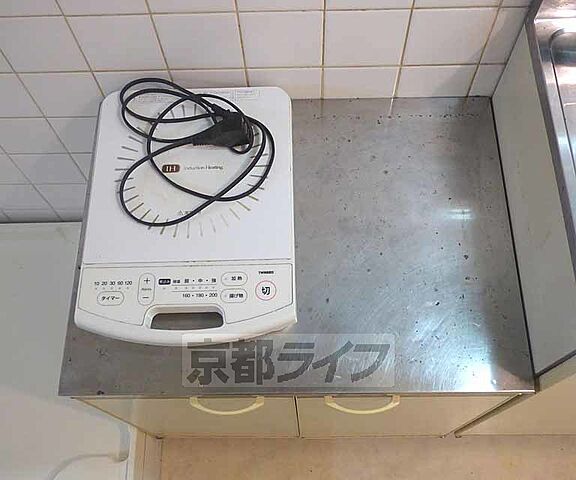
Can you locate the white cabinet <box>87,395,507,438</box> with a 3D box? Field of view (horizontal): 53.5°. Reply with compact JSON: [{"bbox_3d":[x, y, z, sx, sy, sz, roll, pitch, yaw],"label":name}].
[{"bbox_3d":[0.019,0.098,1.059,0.576,0.502,0.459,-1,65,2],"label":"white cabinet"}]

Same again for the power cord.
[{"bbox_3d":[-0.124,-0.127,0.792,0.208,0.044,0.224,-1,65,2],"label":"power cord"}]

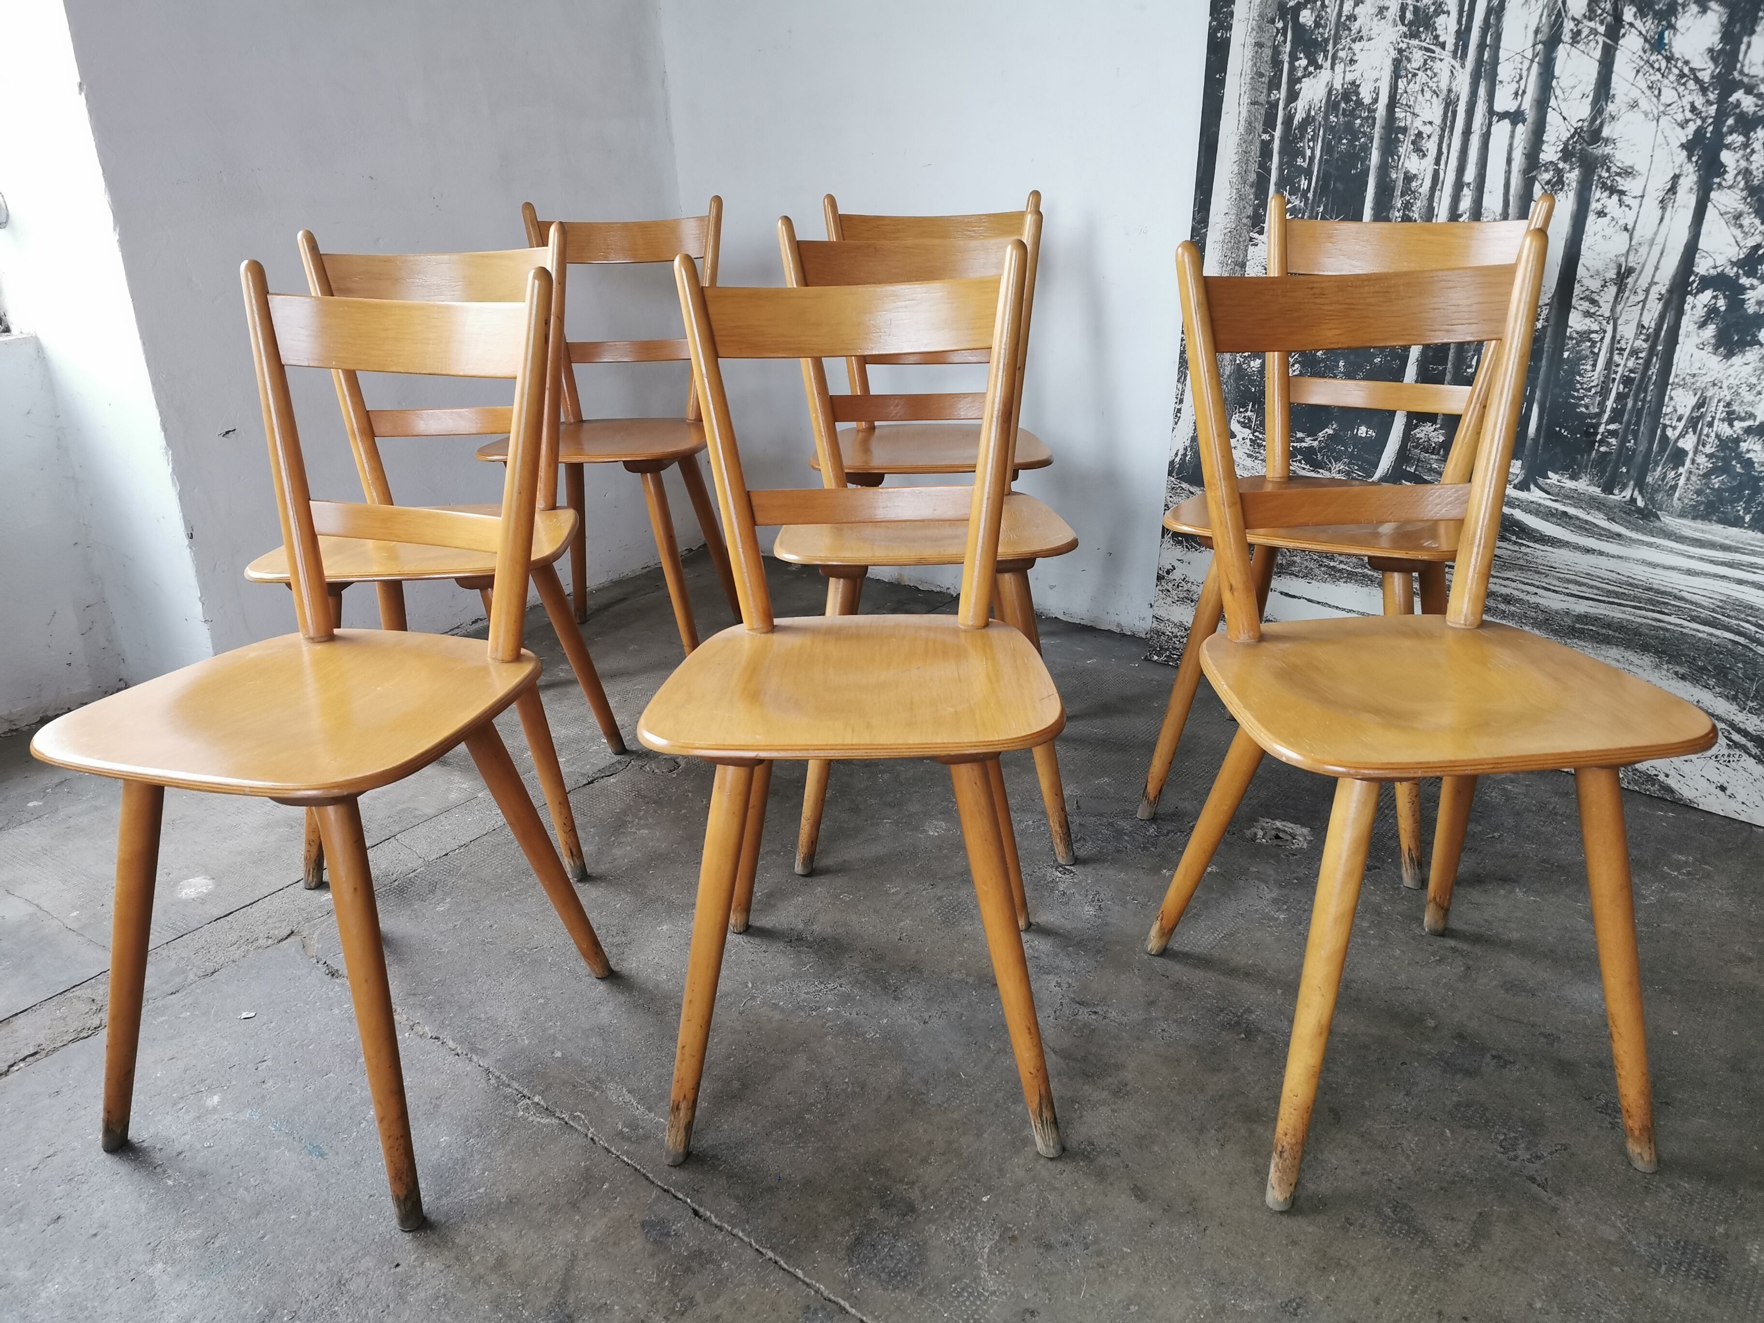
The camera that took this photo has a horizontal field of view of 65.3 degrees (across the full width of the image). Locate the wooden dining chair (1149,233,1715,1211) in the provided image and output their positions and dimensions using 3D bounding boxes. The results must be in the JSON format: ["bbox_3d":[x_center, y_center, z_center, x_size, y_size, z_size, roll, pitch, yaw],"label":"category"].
[{"bbox_3d":[0.525,0.033,1.360,0.410,0.840,0.453,-4,22,-4],"label":"wooden dining chair"}]

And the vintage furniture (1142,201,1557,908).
[{"bbox_3d":[0.641,-0.197,1.930,0.410,0.840,0.453,11,25,29],"label":"vintage furniture"}]

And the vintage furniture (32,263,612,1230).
[{"bbox_3d":[-0.569,0.053,1.405,0.410,0.840,0.453,5,23,18],"label":"vintage furniture"}]

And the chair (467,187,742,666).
[{"bbox_3d":[-0.494,-0.398,2.534,0.410,0.840,0.453,0,22,6],"label":"chair"}]

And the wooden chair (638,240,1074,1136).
[{"bbox_3d":[-0.024,0.027,1.422,0.410,0.840,0.453,-1,22,2],"label":"wooden chair"}]

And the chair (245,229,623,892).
[{"bbox_3d":[-0.625,-0.161,1.948,0.410,0.840,0.453,-2,22,-1],"label":"chair"}]

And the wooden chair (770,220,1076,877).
[{"bbox_3d":[0.059,-0.184,1.947,0.410,0.840,0.453,-2,22,0],"label":"wooden chair"}]

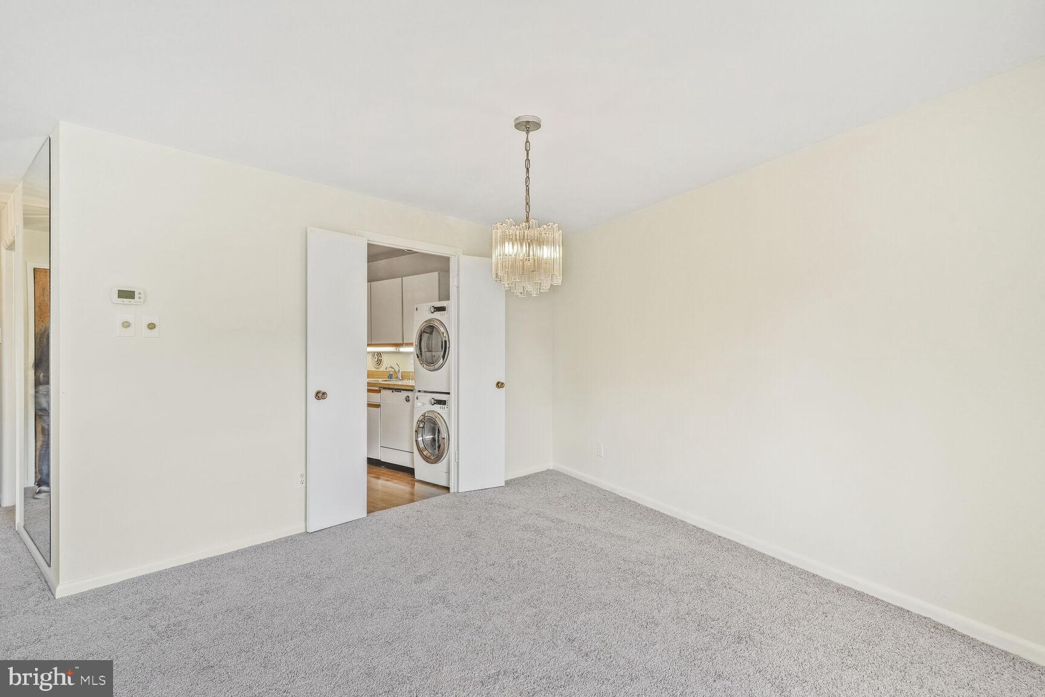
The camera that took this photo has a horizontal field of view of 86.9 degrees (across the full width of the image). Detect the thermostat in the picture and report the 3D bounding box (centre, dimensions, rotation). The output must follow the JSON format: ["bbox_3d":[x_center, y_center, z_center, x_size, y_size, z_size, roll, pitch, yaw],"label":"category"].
[{"bbox_3d":[-2.099,-0.281,2.933,0.030,0.090,0.145,0,0,40],"label":"thermostat"}]

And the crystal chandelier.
[{"bbox_3d":[0.023,-0.683,2.700,0.340,0.865,0.340,0,0,0],"label":"crystal chandelier"}]

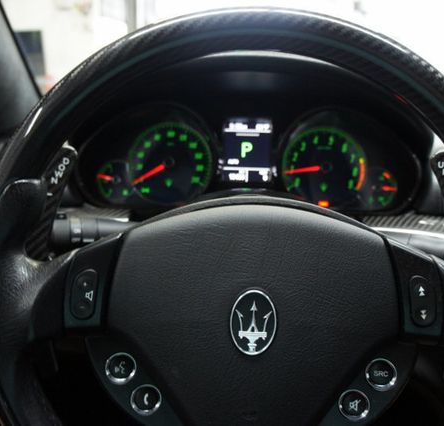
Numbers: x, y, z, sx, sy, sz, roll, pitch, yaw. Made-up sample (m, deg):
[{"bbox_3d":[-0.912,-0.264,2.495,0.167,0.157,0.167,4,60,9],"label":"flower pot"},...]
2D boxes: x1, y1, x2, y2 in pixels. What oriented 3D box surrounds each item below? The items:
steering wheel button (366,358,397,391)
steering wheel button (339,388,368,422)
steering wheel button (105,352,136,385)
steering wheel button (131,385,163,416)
[{"bbox_3d":[0.113,0.114,0.339,0.021,0.021,0.008,1,-4,0],"label":"steering wheel button"},{"bbox_3d":[0.093,0.135,0.338,0.021,0.021,0.008,1,-4,0],"label":"steering wheel button"},{"bbox_3d":[-0.071,0.109,0.338,0.021,0.021,0.008,1,-4,0],"label":"steering wheel button"},{"bbox_3d":[-0.053,0.131,0.337,0.021,0.021,0.008,1,-4,0],"label":"steering wheel button"}]

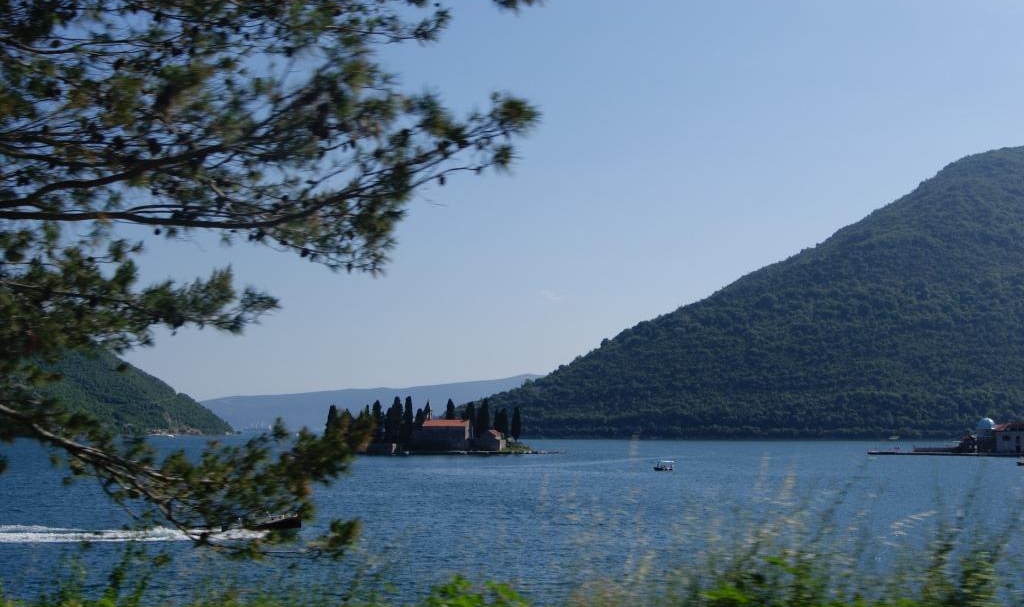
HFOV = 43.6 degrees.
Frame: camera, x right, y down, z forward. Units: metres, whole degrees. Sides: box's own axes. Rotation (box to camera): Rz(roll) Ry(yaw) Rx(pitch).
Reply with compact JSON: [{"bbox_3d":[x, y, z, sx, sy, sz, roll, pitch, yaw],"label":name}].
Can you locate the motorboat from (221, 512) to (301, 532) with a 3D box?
[{"bbox_3d":[-23.160,20.080,118.000,7.100,1.800,2.400,0,-6,0],"label":"motorboat"}]

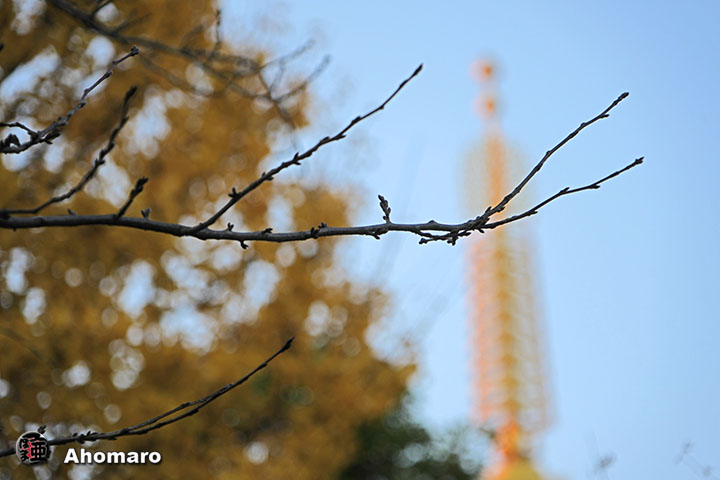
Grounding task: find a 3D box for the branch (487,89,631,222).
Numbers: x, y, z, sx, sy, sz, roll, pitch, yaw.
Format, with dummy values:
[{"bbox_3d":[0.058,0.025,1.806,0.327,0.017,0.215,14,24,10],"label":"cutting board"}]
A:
[{"bbox_3d":[0.224,-0.098,3.700,0.216,0.019,0.027,-41,0,0],"label":"branch"}]

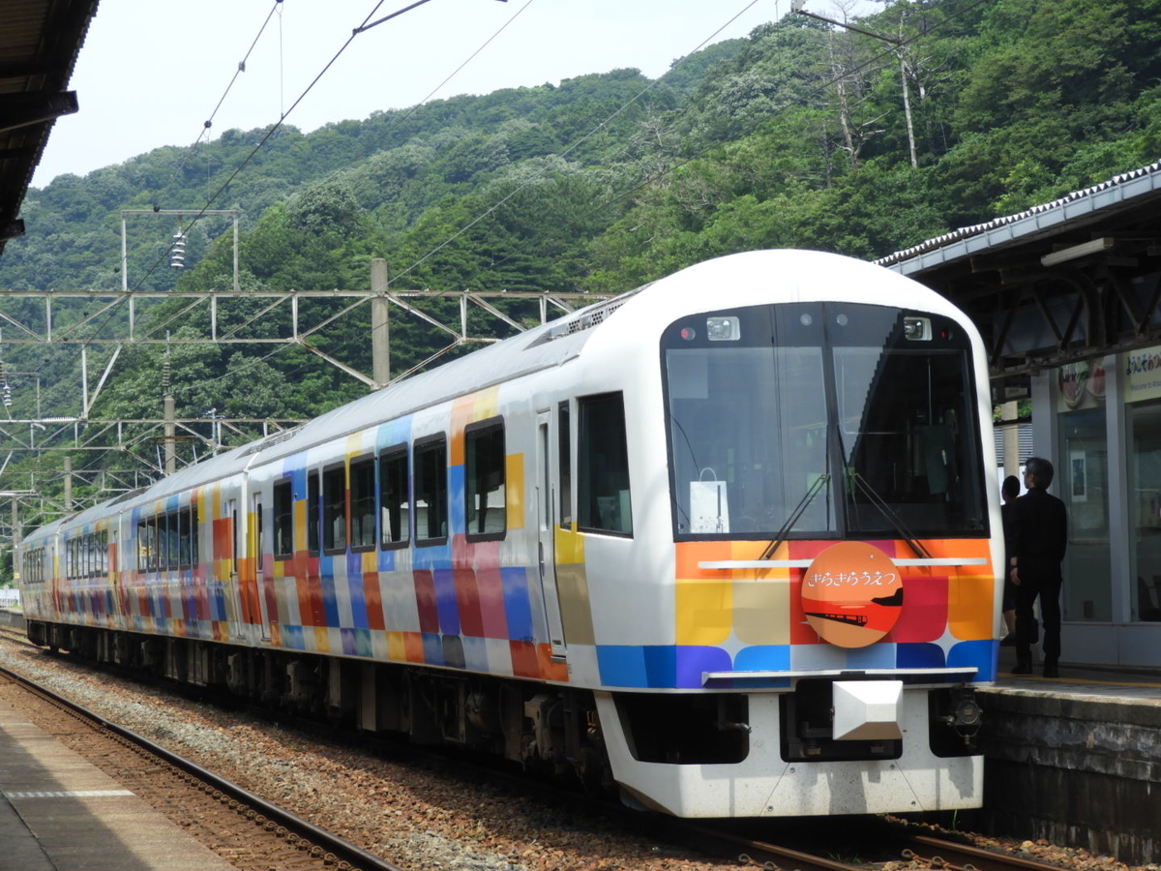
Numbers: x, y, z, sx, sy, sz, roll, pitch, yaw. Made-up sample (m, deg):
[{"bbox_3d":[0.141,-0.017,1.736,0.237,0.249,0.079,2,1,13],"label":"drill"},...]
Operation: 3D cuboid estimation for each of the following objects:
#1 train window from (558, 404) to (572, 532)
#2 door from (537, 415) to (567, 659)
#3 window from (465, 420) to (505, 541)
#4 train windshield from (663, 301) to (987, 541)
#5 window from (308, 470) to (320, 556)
[{"bbox_3d":[-0.079,0.219,22.456,0.080,0.940,0.350,0,-3,-13],"label":"train window"},{"bbox_3d":[-0.206,0.713,23.120,0.120,1.810,0.530,0,-3,-13],"label":"door"},{"bbox_3d":[-0.730,0.367,25.350,0.080,0.970,1.640,0,-3,-13],"label":"window"},{"bbox_3d":[1.664,-0.098,21.283,2.200,1.600,0.420,0,-3,-13],"label":"train windshield"},{"bbox_3d":[-2.898,0.860,34.997,0.080,0.970,0.870,0,-3,-13],"label":"window"}]

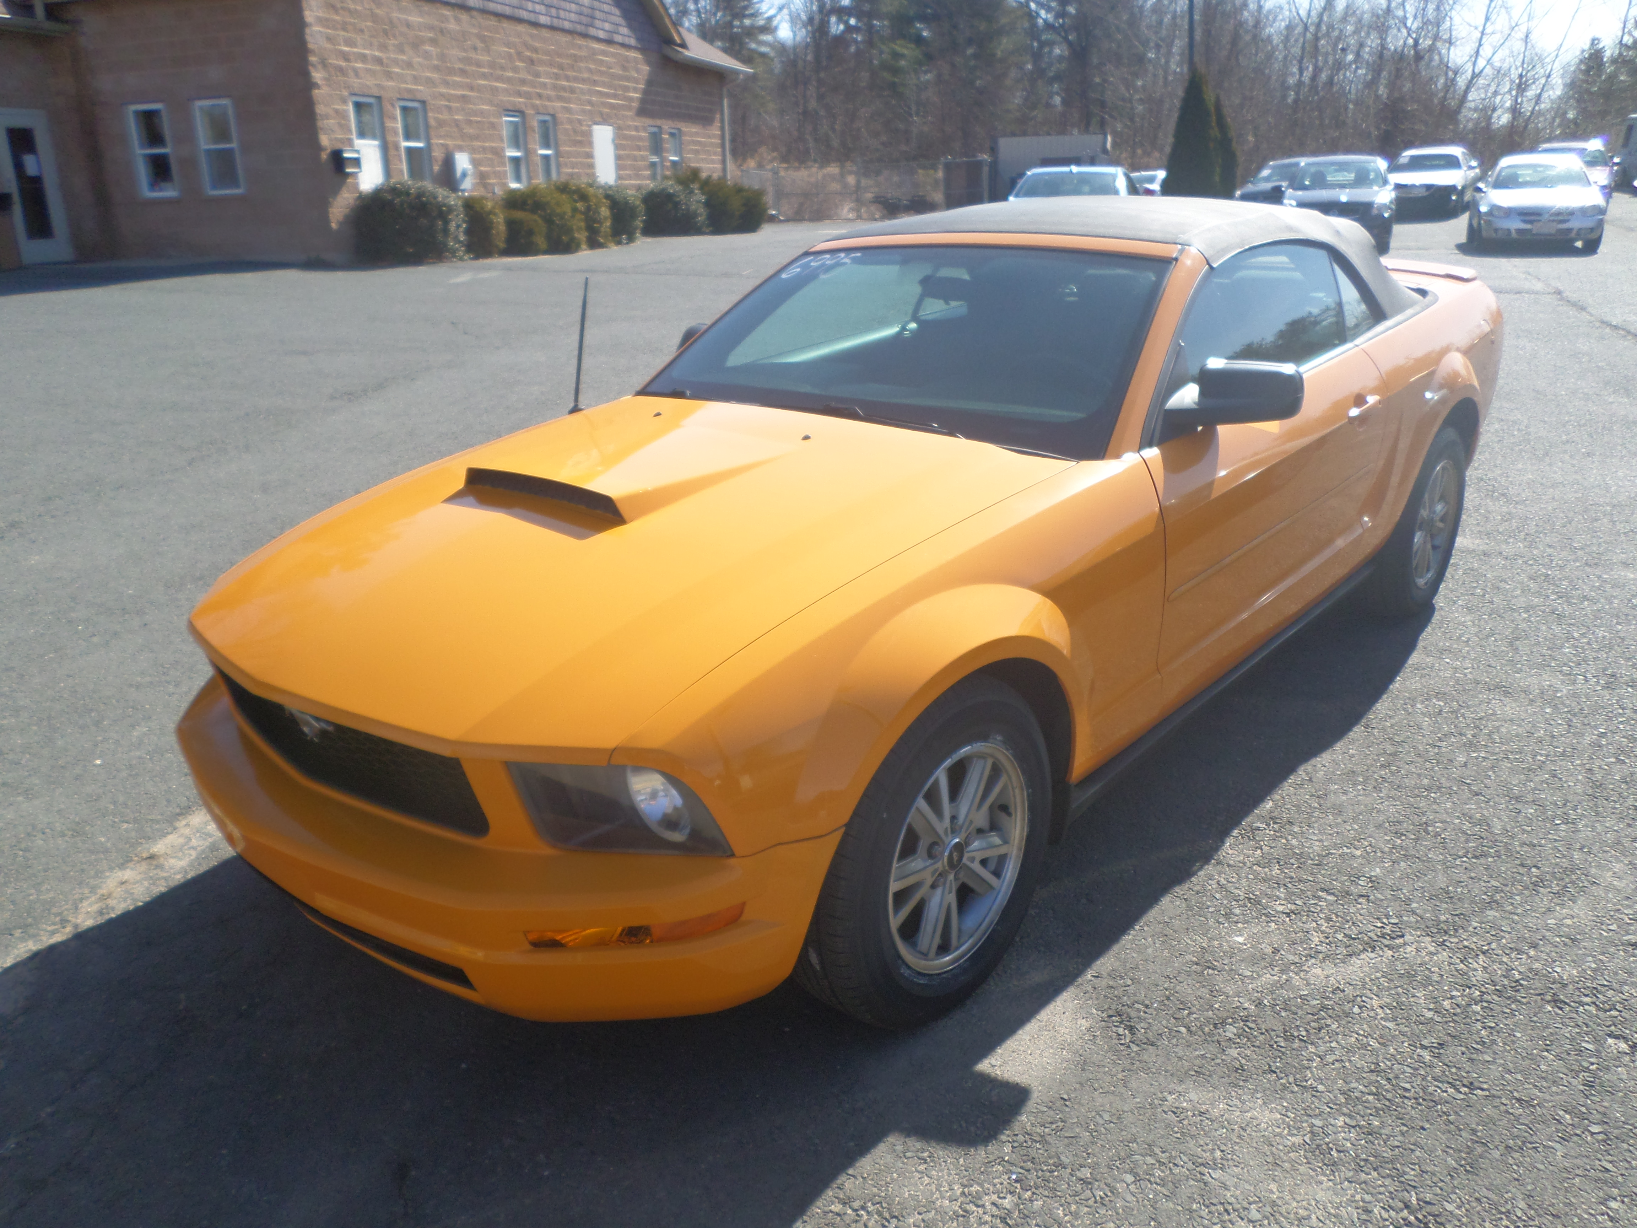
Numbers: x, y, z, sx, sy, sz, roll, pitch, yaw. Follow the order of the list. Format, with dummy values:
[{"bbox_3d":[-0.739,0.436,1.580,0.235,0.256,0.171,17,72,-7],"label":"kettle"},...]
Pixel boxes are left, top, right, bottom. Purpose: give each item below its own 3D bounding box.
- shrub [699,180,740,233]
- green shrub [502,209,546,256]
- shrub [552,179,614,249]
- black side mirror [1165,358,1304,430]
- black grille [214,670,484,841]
[{"bbox_3d":[-2.251,-9.372,27.200,1.000,1.250,1.000,-2,20,0],"label":"shrub"},{"bbox_3d":[-4.827,-6.244,19.400,0.780,0.780,0.780,-2,20,0],"label":"green shrub"},{"bbox_3d":[-4.331,-7.336,21.700,1.150,1.220,1.150,-2,20,0],"label":"shrub"},{"bbox_3d":[0.931,-0.485,2.632,0.240,0.140,0.160,15,26,41],"label":"black side mirror"},{"bbox_3d":[-0.915,0.216,2.162,0.940,0.170,0.120,15,26,41],"label":"black grille"}]

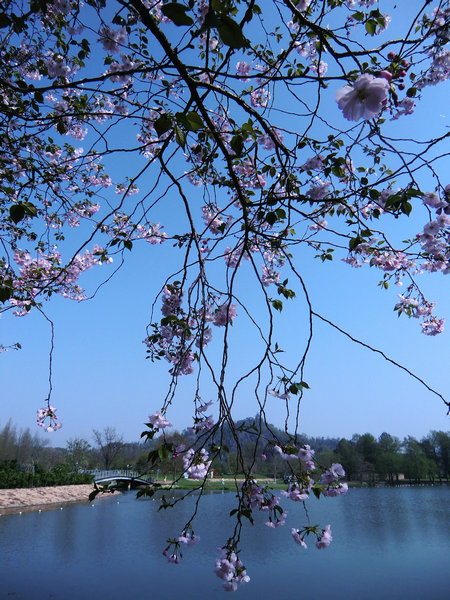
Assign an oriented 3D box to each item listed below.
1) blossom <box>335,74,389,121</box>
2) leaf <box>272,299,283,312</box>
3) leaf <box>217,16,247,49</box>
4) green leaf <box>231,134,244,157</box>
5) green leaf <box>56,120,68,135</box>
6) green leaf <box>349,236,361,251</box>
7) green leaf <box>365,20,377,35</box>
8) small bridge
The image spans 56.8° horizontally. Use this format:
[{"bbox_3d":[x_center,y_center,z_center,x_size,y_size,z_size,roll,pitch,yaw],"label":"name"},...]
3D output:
[{"bbox_3d":[0.128,-0.189,0.390,0.050,0.026,0.044,-10,-69,22],"label":"blossom"},{"bbox_3d":[0.183,0.019,1.450,0.034,0.047,0.016,-3,-1,7],"label":"leaf"},{"bbox_3d":[0.010,-0.398,0.620,0.046,0.016,0.052,-1,-57,1],"label":"leaf"},{"bbox_3d":[0.029,-0.353,0.950,0.032,0.050,0.015,-1,20,2],"label":"green leaf"},{"bbox_3d":[-0.508,-0.539,1.300,0.035,0.042,0.014,11,17,-25],"label":"green leaf"},{"bbox_3d":[0.436,-0.190,1.400,0.036,0.045,0.015,-8,5,18],"label":"green leaf"},{"bbox_3d":[0.472,-0.884,1.350,0.036,0.014,0.042,-12,-63,25],"label":"green leaf"},{"bbox_3d":[-17.540,29.312,68.000,10.969,2.857,3.000,10,-25,-21],"label":"small bridge"}]

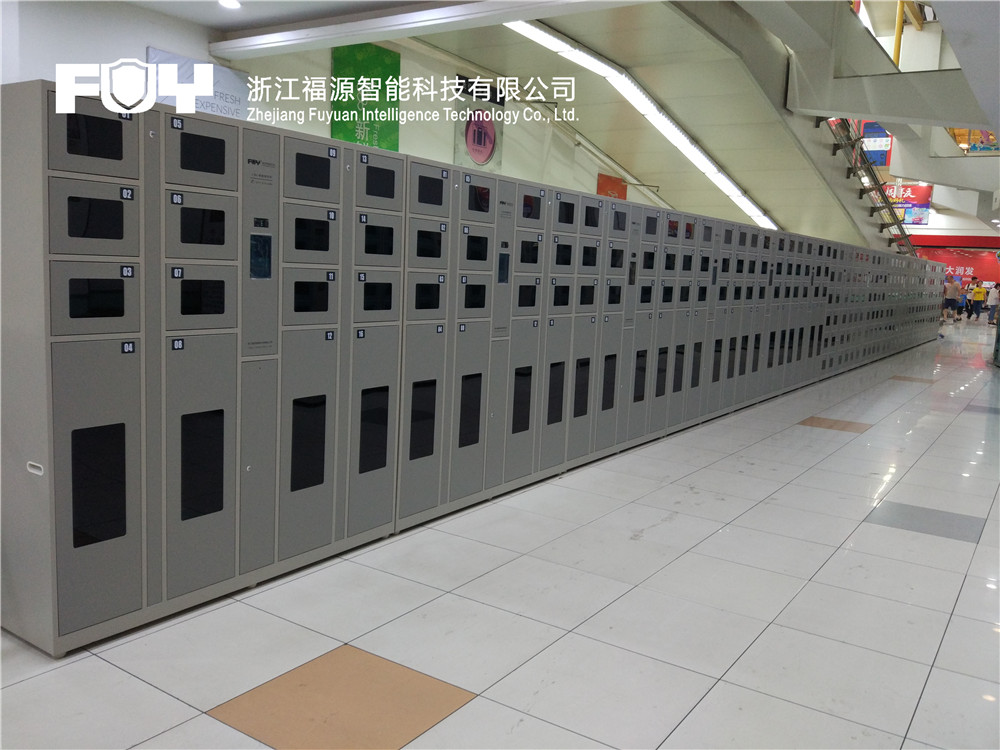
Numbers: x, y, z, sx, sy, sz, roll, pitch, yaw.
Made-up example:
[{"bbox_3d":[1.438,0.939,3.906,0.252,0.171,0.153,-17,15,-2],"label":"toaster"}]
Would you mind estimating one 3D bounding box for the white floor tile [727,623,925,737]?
[{"bbox_3d":[1.174,1.077,2.879,0.600,0.012,0.600,8,9,34],"label":"white floor tile"}]

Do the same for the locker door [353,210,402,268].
[{"bbox_3d":[-0.587,-0.646,3.885,0.020,0.248,0.321,7,9,34],"label":"locker door"}]

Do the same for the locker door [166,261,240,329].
[{"bbox_3d":[-1.132,-0.294,3.074,0.025,0.243,0.316,7,9,34],"label":"locker door"}]

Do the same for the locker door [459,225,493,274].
[{"bbox_3d":[-0.130,-0.689,4.406,0.020,0.239,0.318,8,9,34],"label":"locker door"}]

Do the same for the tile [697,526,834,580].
[{"bbox_3d":[1.386,0.917,4.220,0.600,0.012,0.600,7,9,34],"label":"tile"}]

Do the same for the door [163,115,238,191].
[{"bbox_3d":[-1.126,-0.827,3.041,0.030,0.246,0.314,8,9,34],"label":"door"}]

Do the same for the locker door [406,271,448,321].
[{"bbox_3d":[-0.374,-0.398,4.099,0.020,0.239,0.313,8,9,34],"label":"locker door"}]

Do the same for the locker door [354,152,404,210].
[{"bbox_3d":[-0.567,-0.899,3.794,0.020,0.245,0.314,7,9,34],"label":"locker door"}]

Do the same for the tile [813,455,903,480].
[{"bbox_3d":[2.746,0.712,6.143,0.600,0.012,0.600,7,9,34],"label":"tile"}]

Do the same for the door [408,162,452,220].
[{"bbox_3d":[-0.354,-0.929,4.093,0.025,0.243,0.318,7,9,34],"label":"door"}]

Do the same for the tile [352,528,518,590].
[{"bbox_3d":[-0.302,0.883,3.895,0.600,0.010,0.600,7,9,34],"label":"tile"}]

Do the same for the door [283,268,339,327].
[{"bbox_3d":[-0.826,-0.339,3.517,0.025,0.243,0.318,7,9,34],"label":"door"}]

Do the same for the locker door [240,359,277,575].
[{"bbox_3d":[-0.996,0.376,3.323,0.020,0.873,0.182,8,9,34],"label":"locker door"}]

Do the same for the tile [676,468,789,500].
[{"bbox_3d":[1.566,0.742,5.521,0.600,0.012,0.600,7,9,34],"label":"tile"}]

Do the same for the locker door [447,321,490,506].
[{"bbox_3d":[-0.169,0.197,4.522,0.020,0.990,0.318,8,9,34],"label":"locker door"}]

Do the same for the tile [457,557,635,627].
[{"bbox_3d":[0.203,0.948,3.566,0.600,0.012,0.600,7,9,34],"label":"tile"}]

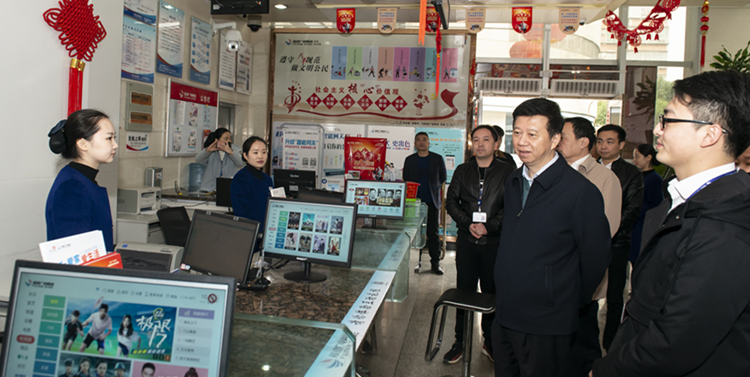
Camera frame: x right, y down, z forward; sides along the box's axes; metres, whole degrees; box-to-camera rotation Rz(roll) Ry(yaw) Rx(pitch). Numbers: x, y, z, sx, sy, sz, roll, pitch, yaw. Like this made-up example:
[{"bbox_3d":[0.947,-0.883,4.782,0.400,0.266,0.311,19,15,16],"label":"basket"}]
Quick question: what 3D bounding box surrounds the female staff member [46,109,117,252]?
[{"bbox_3d":[-1.225,0.490,2.110,0.310,1.620,0.440,3,4,7],"label":"female staff member"}]

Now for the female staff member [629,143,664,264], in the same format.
[{"bbox_3d":[2.391,0.424,4.515,0.320,1.640,0.450,1,5,-18],"label":"female staff member"}]

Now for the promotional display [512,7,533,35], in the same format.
[{"bbox_3d":[1.711,-1.944,5.796,0.228,0.308,0.020,4,5,9],"label":"promotional display"}]

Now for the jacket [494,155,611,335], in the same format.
[{"bbox_3d":[0.670,0.214,1.909,0.310,0.690,0.500,0,6,-31],"label":"jacket"}]

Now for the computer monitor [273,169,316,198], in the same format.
[{"bbox_3d":[-0.957,-0.026,5.973,0.510,0.370,0.180,4,5,10],"label":"computer monitor"}]

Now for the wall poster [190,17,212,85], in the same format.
[{"bbox_3d":[-2.205,-1.732,6.383,0.020,0.765,0.515,3,5,9],"label":"wall poster"}]

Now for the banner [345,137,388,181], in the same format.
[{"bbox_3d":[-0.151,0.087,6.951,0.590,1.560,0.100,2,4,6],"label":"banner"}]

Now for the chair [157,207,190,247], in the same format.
[{"bbox_3d":[-1.463,0.643,4.228,0.580,0.920,0.580,3,5,9],"label":"chair"}]

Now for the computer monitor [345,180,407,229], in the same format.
[{"bbox_3d":[0.001,0.129,4.230,0.510,0.400,0.200,4,5,11],"label":"computer monitor"}]

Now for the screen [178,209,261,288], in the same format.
[{"bbox_3d":[-0.735,0.287,2.370,0.440,0.340,0.180,5,5,30],"label":"screen"}]

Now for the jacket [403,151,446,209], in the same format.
[{"bbox_3d":[0.607,-0.103,6.093,0.520,0.700,0.280,3,5,7],"label":"jacket"}]

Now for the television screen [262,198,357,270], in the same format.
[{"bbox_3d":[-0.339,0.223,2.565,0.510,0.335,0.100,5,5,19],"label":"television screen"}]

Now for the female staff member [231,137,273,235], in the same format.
[{"bbox_3d":[-0.900,0.378,3.657,0.330,1.530,0.440,7,6,35],"label":"female staff member"}]

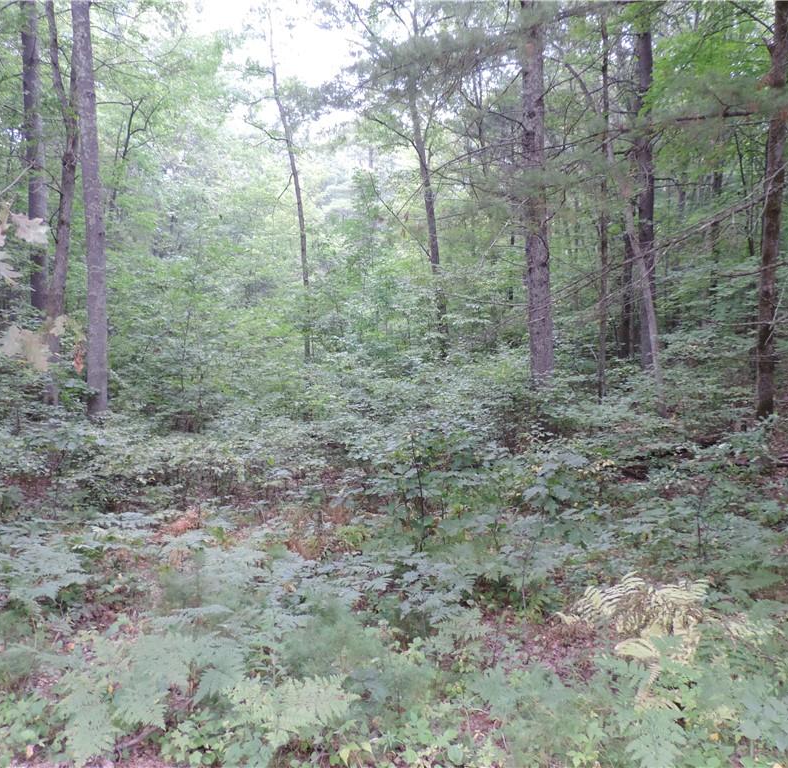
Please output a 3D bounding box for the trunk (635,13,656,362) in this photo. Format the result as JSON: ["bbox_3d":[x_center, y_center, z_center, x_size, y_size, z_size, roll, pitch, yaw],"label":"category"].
[{"bbox_3d":[5.054,-3.630,14.180,0.380,6.830,0.360,0,6,0],"label":"trunk"}]

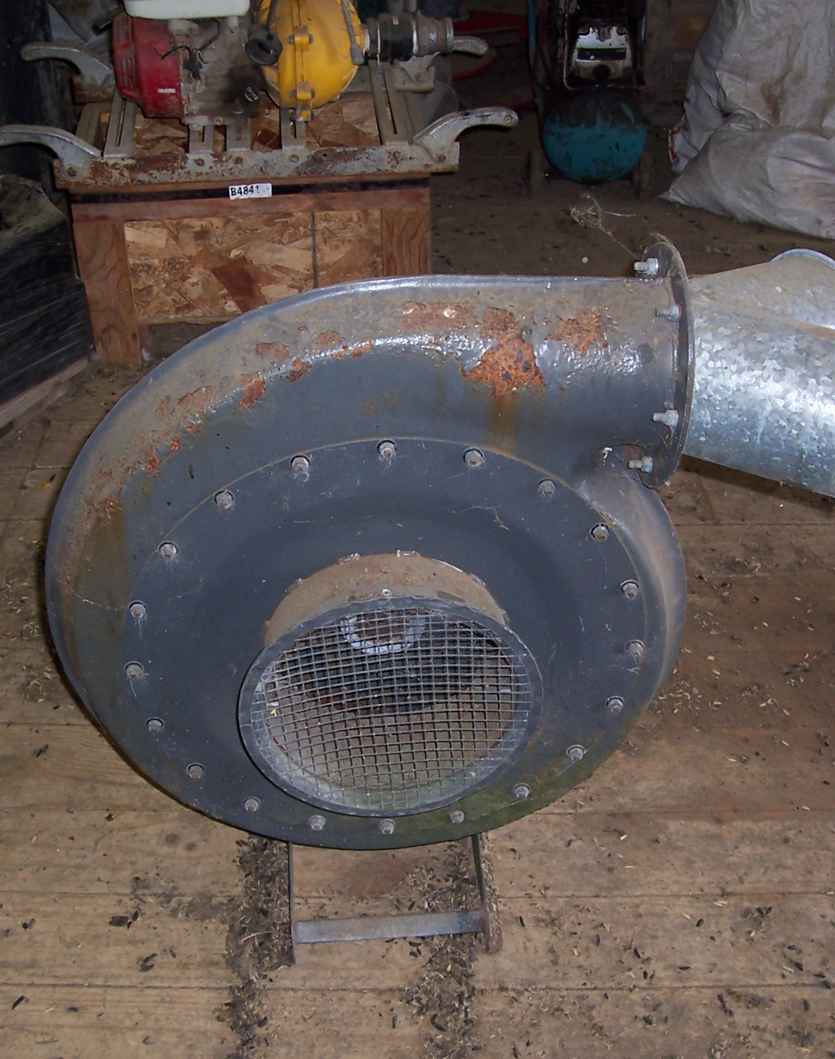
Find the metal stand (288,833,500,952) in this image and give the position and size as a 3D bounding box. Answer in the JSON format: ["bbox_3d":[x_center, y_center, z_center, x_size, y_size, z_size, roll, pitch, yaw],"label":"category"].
[{"bbox_3d":[-0.041,0.333,1.670,0.241,0.069,0.380,-3,37,-4],"label":"metal stand"}]

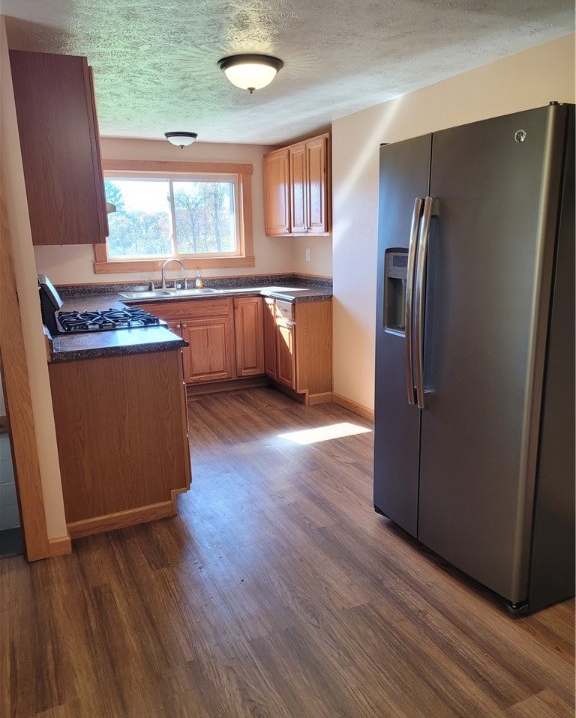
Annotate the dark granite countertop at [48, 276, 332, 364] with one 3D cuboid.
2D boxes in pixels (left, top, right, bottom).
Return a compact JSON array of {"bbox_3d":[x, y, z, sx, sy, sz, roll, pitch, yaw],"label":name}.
[{"bbox_3d":[-0.478,-0.431,4.233,2.630,0.141,2.769,-7,13,-27],"label":"dark granite countertop"}]

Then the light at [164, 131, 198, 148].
[{"bbox_3d":[-0.900,-1.850,4.910,0.286,0.123,0.286,-7,13,-27],"label":"light"}]

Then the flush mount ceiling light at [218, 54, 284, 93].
[{"bbox_3d":[-0.187,-1.434,2.946,0.337,0.146,0.337,-1,12,0],"label":"flush mount ceiling light"}]

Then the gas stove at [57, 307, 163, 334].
[{"bbox_3d":[-1.067,-0.235,3.344,0.483,0.051,0.680,-7,13,-27],"label":"gas stove"}]

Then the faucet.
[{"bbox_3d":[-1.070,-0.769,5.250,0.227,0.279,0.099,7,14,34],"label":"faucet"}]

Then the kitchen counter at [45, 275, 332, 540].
[{"bbox_3d":[-0.473,-0.013,4.326,2.630,0.997,2.760,-7,13,-27],"label":"kitchen counter"}]

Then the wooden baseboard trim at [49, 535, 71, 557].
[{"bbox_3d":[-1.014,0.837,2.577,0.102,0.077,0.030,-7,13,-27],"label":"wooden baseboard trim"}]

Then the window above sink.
[{"bbox_3d":[-1.026,-1.318,5.377,1.580,0.973,0.099,-7,13,-27],"label":"window above sink"}]

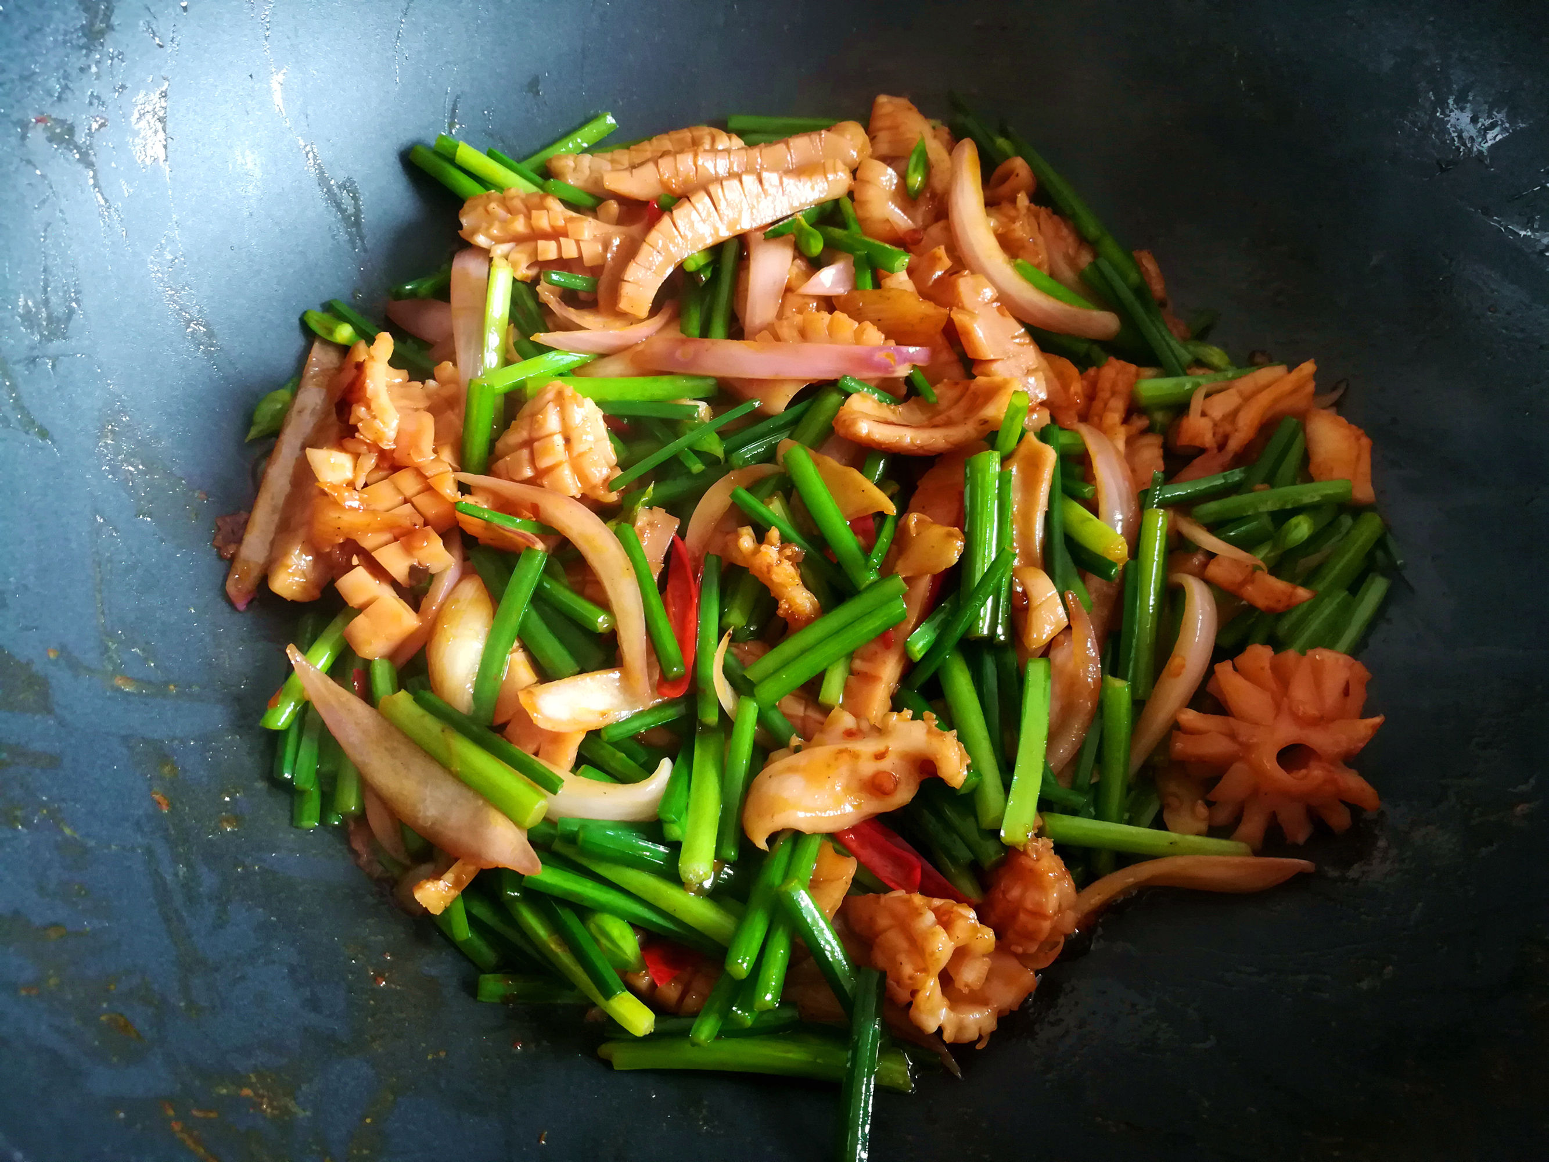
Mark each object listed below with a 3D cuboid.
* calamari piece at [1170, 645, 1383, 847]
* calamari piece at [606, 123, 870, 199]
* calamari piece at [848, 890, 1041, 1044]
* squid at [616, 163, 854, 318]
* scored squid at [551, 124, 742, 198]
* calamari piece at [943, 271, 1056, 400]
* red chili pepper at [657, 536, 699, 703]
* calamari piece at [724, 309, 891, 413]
[{"bbox_3d":[0.112,0.037,0.262,0.045,0.024,0.043,-6,69,18],"label":"calamari piece"},{"bbox_3d":[-0.010,-0.112,0.312,0.071,0.013,0.013,-11,65,-5],"label":"calamari piece"},{"bbox_3d":[0.035,0.082,0.248,0.038,0.024,0.027,15,65,7],"label":"calamari piece"},{"bbox_3d":[-0.010,-0.089,0.302,0.064,0.017,0.020,-34,69,-15],"label":"squid"},{"bbox_3d":[-0.034,-0.115,0.318,0.053,0.012,0.013,-14,65,-7],"label":"scored squid"},{"bbox_3d":[0.056,-0.061,0.292,0.016,0.013,0.034,-21,66,-10],"label":"calamari piece"},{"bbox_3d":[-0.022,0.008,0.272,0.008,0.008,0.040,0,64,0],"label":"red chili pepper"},{"bbox_3d":[0.009,-0.055,0.295,0.041,0.018,0.022,-1,64,0],"label":"calamari piece"}]

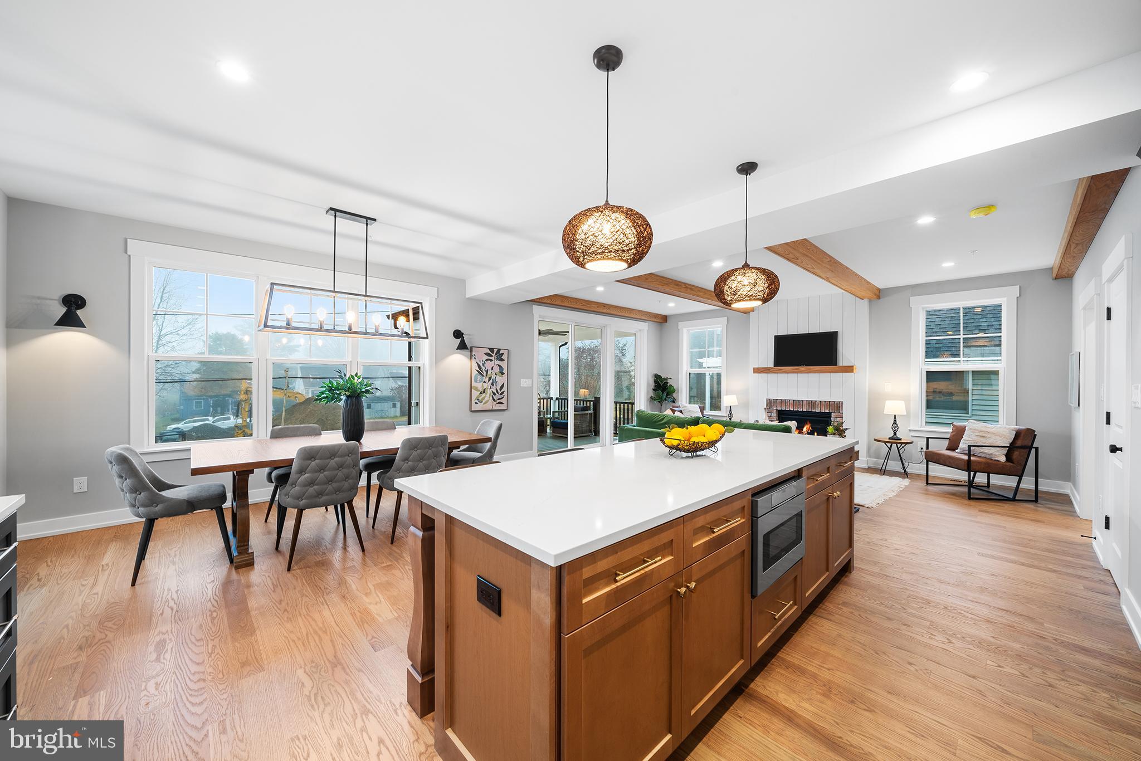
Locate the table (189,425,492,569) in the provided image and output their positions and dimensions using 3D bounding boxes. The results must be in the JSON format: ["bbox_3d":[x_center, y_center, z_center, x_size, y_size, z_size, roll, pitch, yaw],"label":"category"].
[{"bbox_3d":[-1.940,0.930,3.676,2.140,0.765,1.130,0,0,-43],"label":"table"}]

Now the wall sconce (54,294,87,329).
[{"bbox_3d":[-4.170,-0.590,3.446,0.175,0.295,0.260,0,0,-43],"label":"wall sconce"}]

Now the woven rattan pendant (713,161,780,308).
[{"bbox_3d":[1.154,-0.941,2.693,0.395,0.940,0.395,0,0,-43],"label":"woven rattan pendant"}]

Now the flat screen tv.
[{"bbox_3d":[3.948,-0.511,6.938,0.065,0.560,0.975,0,0,-43],"label":"flat screen tv"}]

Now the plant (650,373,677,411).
[{"bbox_3d":[1.950,0.555,8.750,0.540,1.500,0.540,0,0,-43],"label":"plant"}]

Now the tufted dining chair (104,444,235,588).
[{"bbox_3d":[-2.842,0.891,2.929,0.640,0.840,0.540,0,0,-43],"label":"tufted dining chair"}]

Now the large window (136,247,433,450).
[{"bbox_3d":[-2.954,-0.296,4.758,2.860,1.900,0.120,0,0,-43],"label":"large window"}]

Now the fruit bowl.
[{"bbox_3d":[0.685,0.322,2.252,0.500,0.165,0.230,0,0,-43],"label":"fruit bowl"}]

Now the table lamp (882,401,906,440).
[{"bbox_3d":[4.606,0.561,5.846,0.255,0.546,0.255,0,0,-43],"label":"table lamp"}]

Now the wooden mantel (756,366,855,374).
[{"bbox_3d":[3.900,-0.175,6.967,0.170,0.112,1.545,0,0,-43],"label":"wooden mantel"}]

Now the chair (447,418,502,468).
[{"bbox_3d":[-1.058,0.871,4.380,0.600,0.845,0.500,0,0,-43],"label":"chair"}]

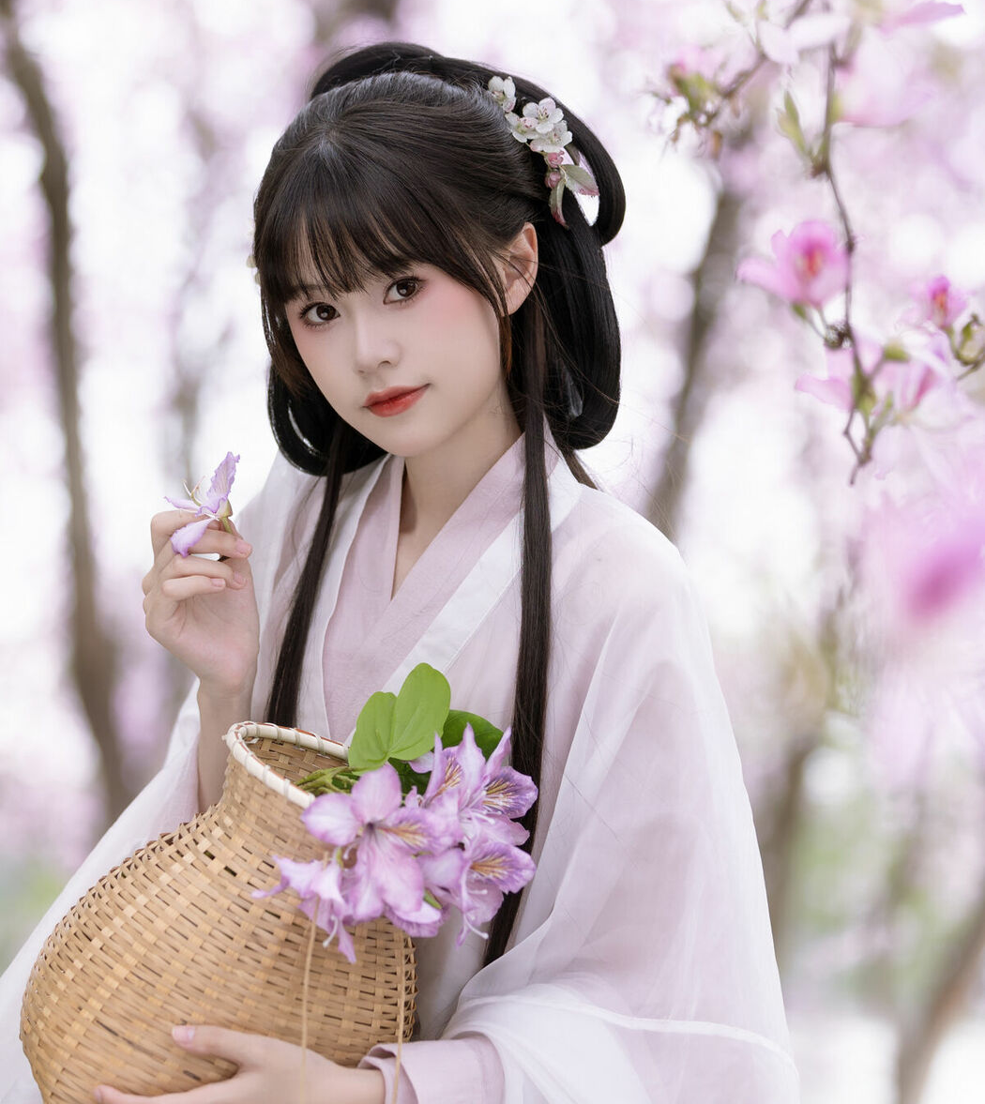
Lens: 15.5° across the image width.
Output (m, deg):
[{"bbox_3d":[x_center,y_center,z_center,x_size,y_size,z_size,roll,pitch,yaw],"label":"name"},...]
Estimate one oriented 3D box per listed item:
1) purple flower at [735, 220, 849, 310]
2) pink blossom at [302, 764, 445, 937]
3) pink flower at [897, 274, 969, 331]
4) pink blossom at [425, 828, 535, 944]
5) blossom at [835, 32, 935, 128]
[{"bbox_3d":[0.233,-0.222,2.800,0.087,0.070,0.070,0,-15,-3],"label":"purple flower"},{"bbox_3d":[-0.072,0.181,2.190,0.090,0.104,0.060,0,6,0],"label":"pink blossom"},{"bbox_3d":[0.341,-0.194,2.800,0.057,0.047,0.050,0,-12,-3],"label":"pink flower"},{"bbox_3d":[-0.008,0.207,2.230,0.070,0.072,0.062,1,2,-34],"label":"pink blossom"},{"bbox_3d":[0.315,-0.380,2.900,0.080,0.077,0.072,1,-13,-43],"label":"blossom"}]

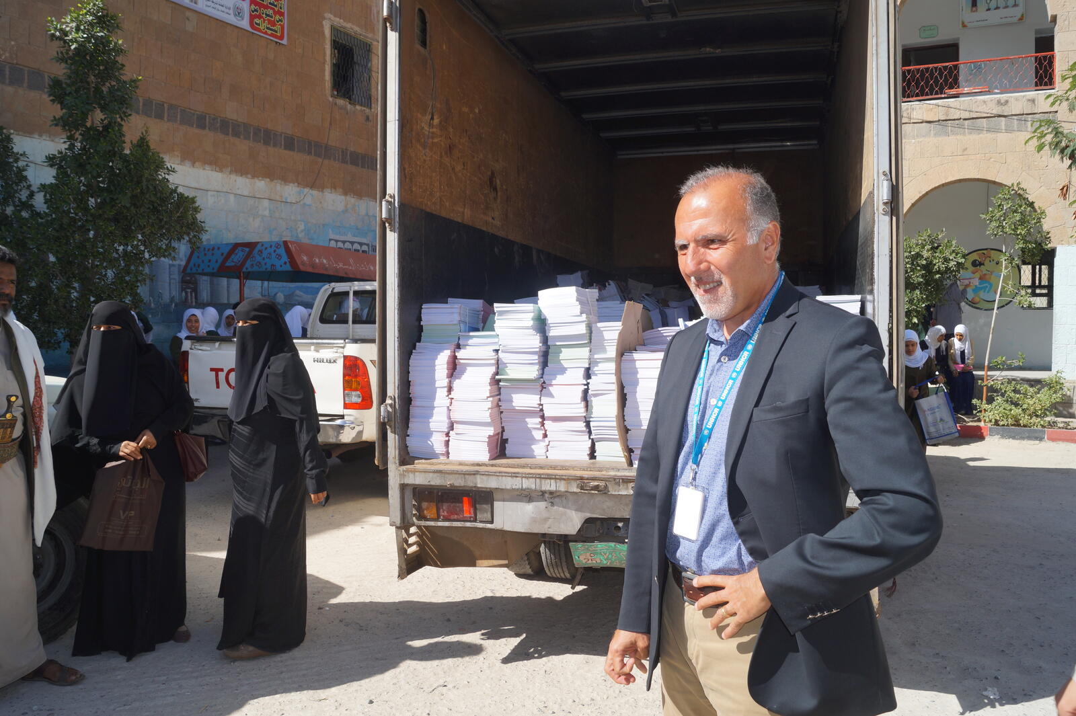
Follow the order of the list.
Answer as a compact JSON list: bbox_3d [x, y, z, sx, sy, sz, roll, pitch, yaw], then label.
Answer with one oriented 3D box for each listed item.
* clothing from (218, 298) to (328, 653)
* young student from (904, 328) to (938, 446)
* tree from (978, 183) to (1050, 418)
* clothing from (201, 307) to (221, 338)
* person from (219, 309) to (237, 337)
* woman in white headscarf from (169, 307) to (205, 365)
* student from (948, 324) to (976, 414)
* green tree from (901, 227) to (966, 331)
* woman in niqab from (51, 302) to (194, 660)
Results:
[{"bbox_3d":[-1.228,0.528,3.754,0.440,1.604,0.460,-1,3,-30],"label":"clothing"},{"bbox_3d":[4.336,0.391,9.323,0.460,1.431,0.400,1,2,14],"label":"young student"},{"bbox_3d":[6.317,-0.706,10.780,0.950,3.246,0.900,0,2,0],"label":"tree"},{"bbox_3d":[-3.378,0.216,8.415,0.420,1.500,0.320,0,2,6],"label":"clothing"},{"bbox_3d":[-3.528,0.194,9.215,0.420,1.500,0.320,-1,3,-27],"label":"person"},{"bbox_3d":[-2.962,0.339,6.919,0.440,1.520,0.340,0,2,-9],"label":"woman in white headscarf"},{"bbox_3d":[5.990,0.185,11.417,0.420,1.333,0.580,0,2,7],"label":"student"},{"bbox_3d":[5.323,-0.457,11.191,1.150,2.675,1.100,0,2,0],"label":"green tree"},{"bbox_3d":[-1.891,0.538,3.715,0.580,1.587,0.460,1,2,14],"label":"woman in niqab"}]

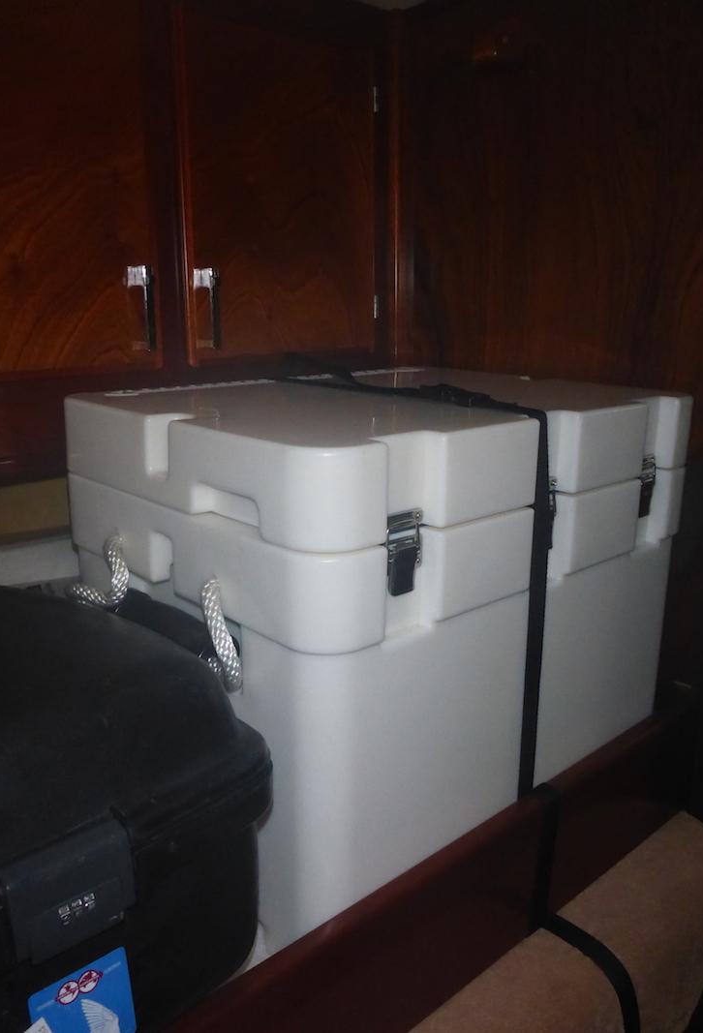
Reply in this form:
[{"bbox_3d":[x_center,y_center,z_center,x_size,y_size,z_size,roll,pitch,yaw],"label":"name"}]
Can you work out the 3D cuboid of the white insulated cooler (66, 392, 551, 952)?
[{"bbox_3d":[-0.088,0.128,1.059,0.315,0.536,0.549,-13,19,-40],"label":"white insulated cooler"}]

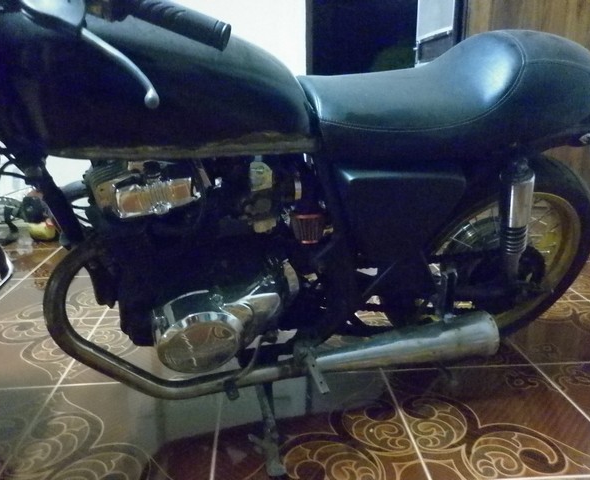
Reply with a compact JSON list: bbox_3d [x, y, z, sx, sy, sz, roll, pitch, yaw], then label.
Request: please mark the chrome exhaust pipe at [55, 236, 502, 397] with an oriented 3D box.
[{"bbox_3d":[0.033,0.163,1.146,1.040,0.400,0.170,-5,29,-16],"label":"chrome exhaust pipe"}]

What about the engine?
[{"bbox_3d":[-0.197,0.006,1.154,0.450,0.460,0.400,-5,29,-16],"label":"engine"}]

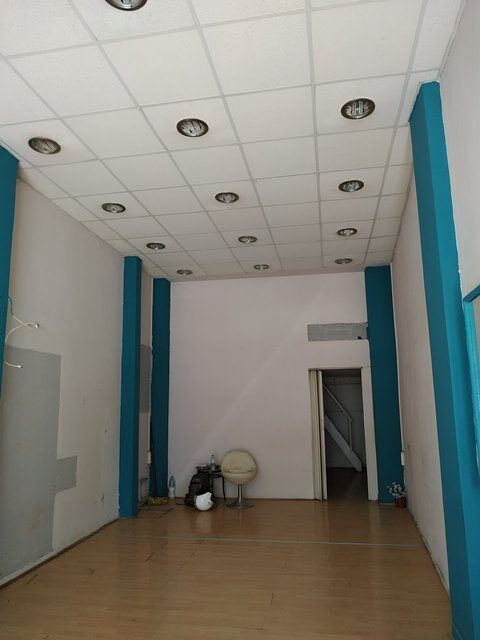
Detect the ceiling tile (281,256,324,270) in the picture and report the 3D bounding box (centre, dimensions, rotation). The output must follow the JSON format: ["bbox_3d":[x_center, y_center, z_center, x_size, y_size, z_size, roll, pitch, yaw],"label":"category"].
[{"bbox_3d":[0.913,-0.868,6.625,0.600,0.030,0.590,-2,-10,11],"label":"ceiling tile"}]

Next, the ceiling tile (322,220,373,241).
[{"bbox_3d":[1.277,-1.093,5.373,0.600,0.030,0.590,-2,-10,11],"label":"ceiling tile"}]

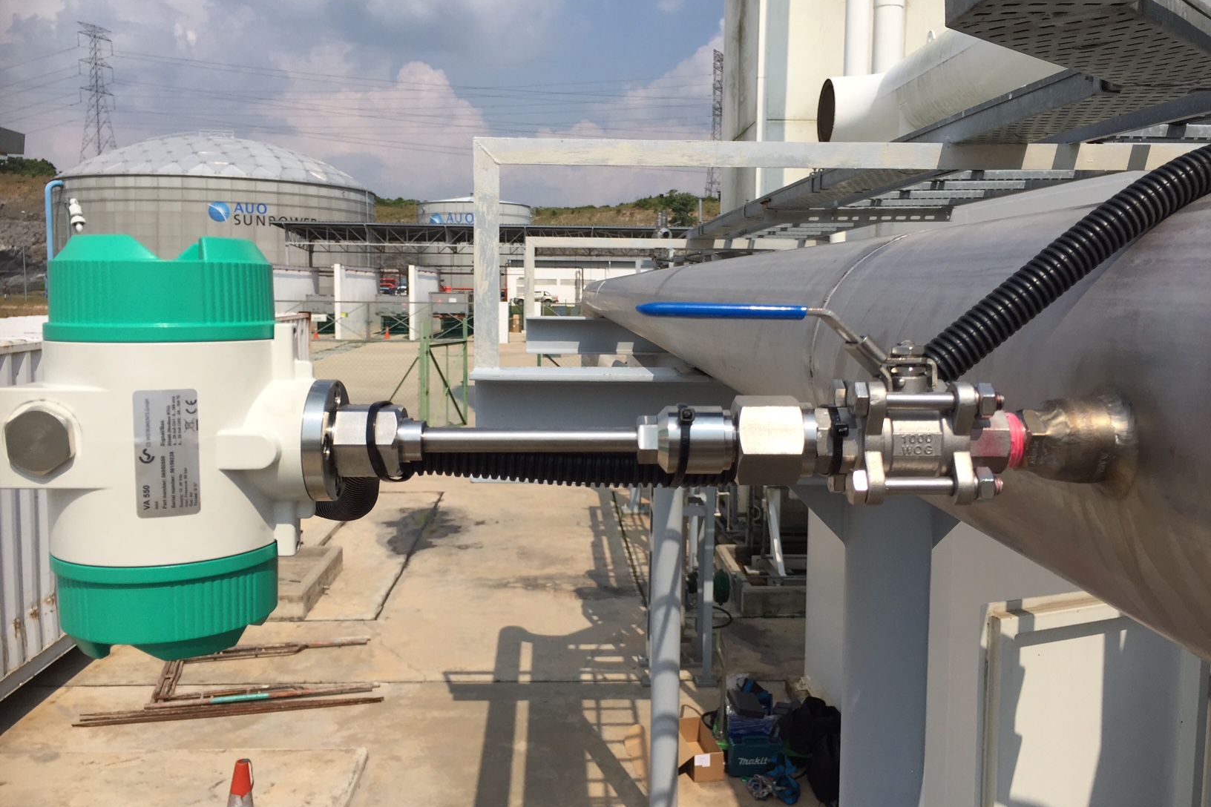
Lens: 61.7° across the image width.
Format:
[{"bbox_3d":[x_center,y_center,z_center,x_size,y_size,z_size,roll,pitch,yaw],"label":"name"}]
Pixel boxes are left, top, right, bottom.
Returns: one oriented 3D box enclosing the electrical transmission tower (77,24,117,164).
[{"bbox_3d":[-119.388,-66.791,239.083,9.200,43.385,10.600,2,7,14],"label":"electrical transmission tower"}]

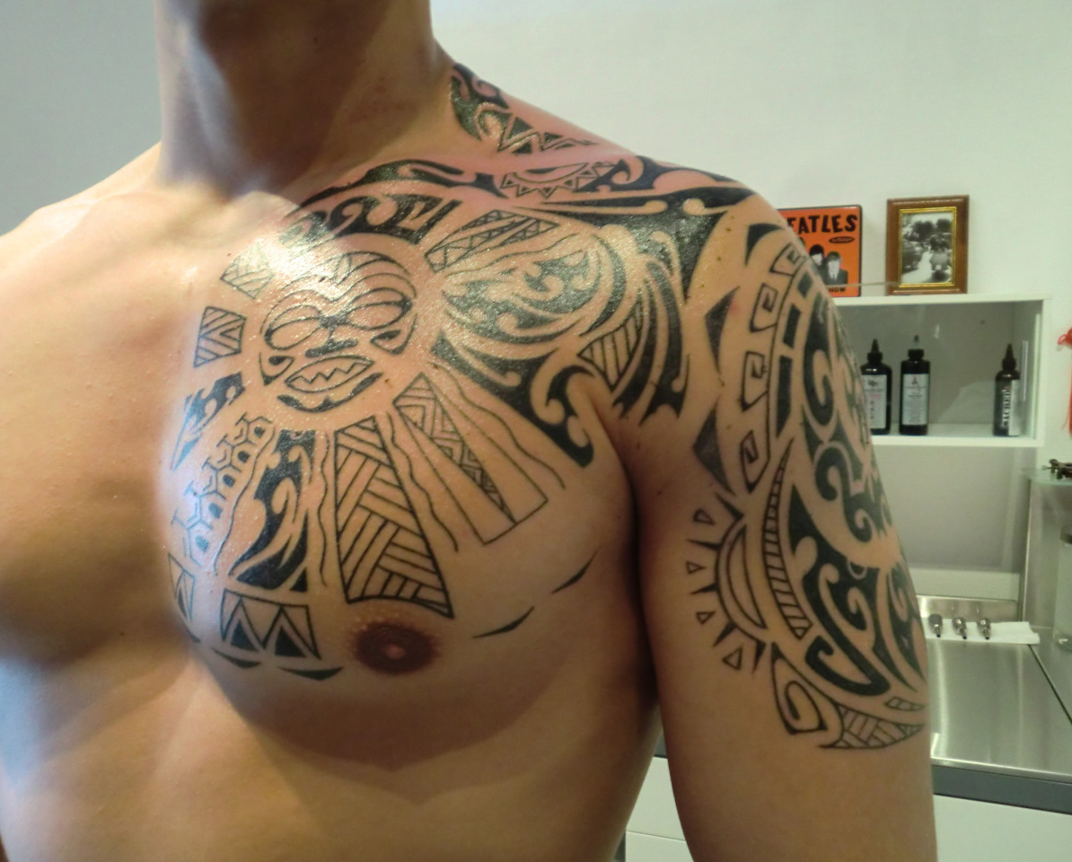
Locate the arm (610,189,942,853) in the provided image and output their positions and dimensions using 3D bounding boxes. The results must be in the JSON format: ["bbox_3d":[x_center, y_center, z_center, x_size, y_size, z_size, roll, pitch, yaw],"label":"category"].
[{"bbox_3d":[0.121,0.059,0.425,0.145,0.352,0.138,-8,9,17],"label":"arm"}]

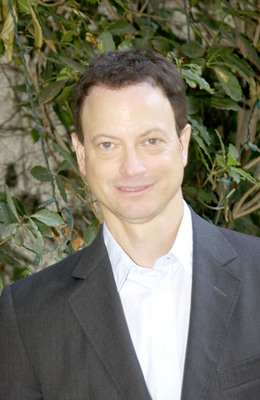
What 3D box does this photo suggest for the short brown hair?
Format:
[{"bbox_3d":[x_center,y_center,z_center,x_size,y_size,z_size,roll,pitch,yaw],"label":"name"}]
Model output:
[{"bbox_3d":[0.000,-0.127,1.940,0.160,0.172,0.195,-4,2,-2],"label":"short brown hair"}]

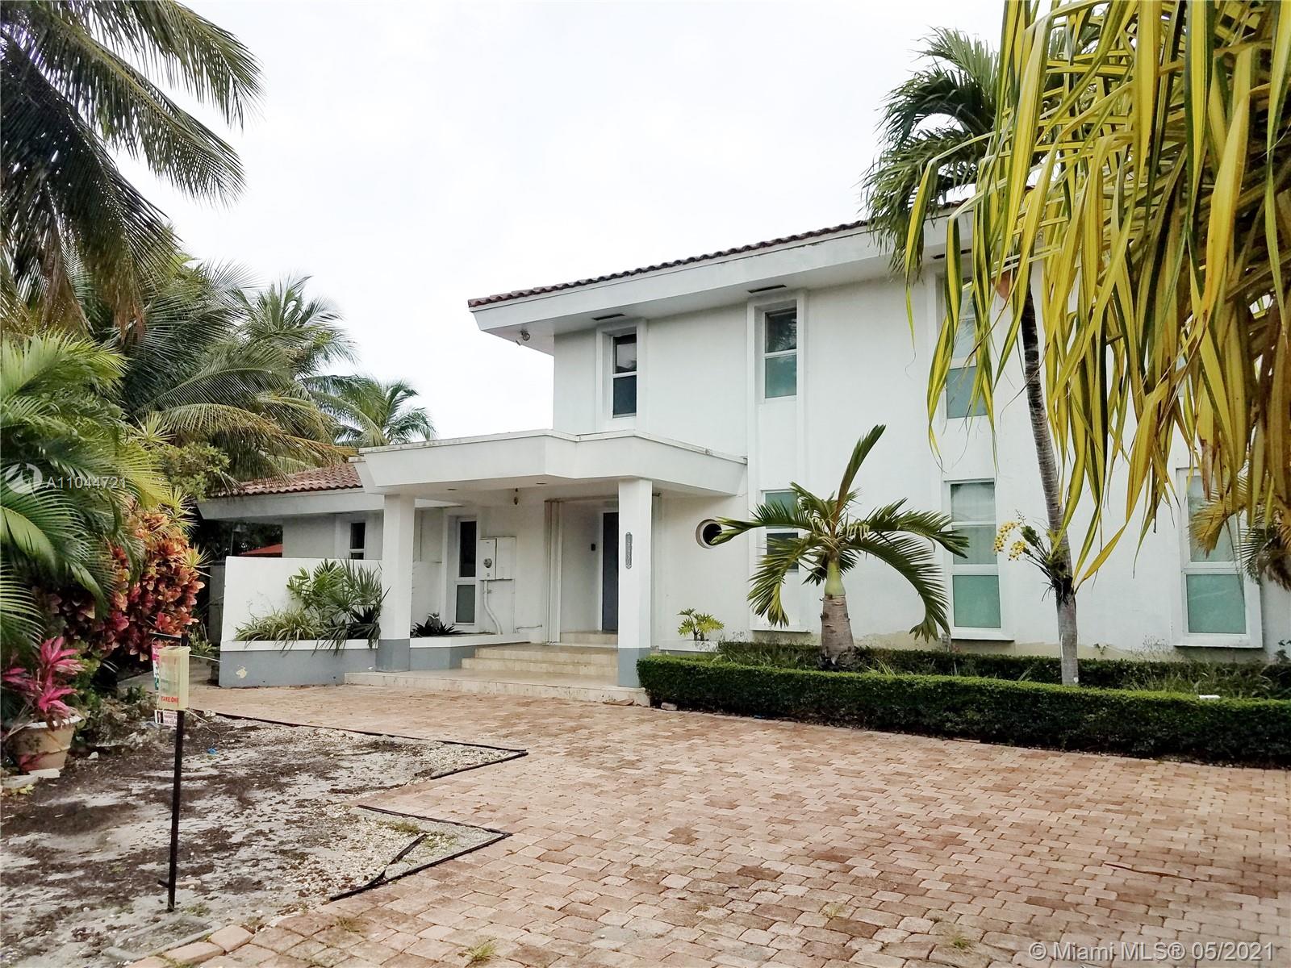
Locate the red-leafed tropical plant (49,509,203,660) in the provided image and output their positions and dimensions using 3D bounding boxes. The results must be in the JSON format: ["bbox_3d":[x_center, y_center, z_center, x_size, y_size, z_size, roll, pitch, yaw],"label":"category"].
[{"bbox_3d":[-6.701,1.492,12.514,1.850,2.350,1.750,4,-7,-28],"label":"red-leafed tropical plant"}]

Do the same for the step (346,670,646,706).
[{"bbox_3d":[-1.902,2.826,13.700,4.968,0.170,1.250,-2,-6,26],"label":"step"}]

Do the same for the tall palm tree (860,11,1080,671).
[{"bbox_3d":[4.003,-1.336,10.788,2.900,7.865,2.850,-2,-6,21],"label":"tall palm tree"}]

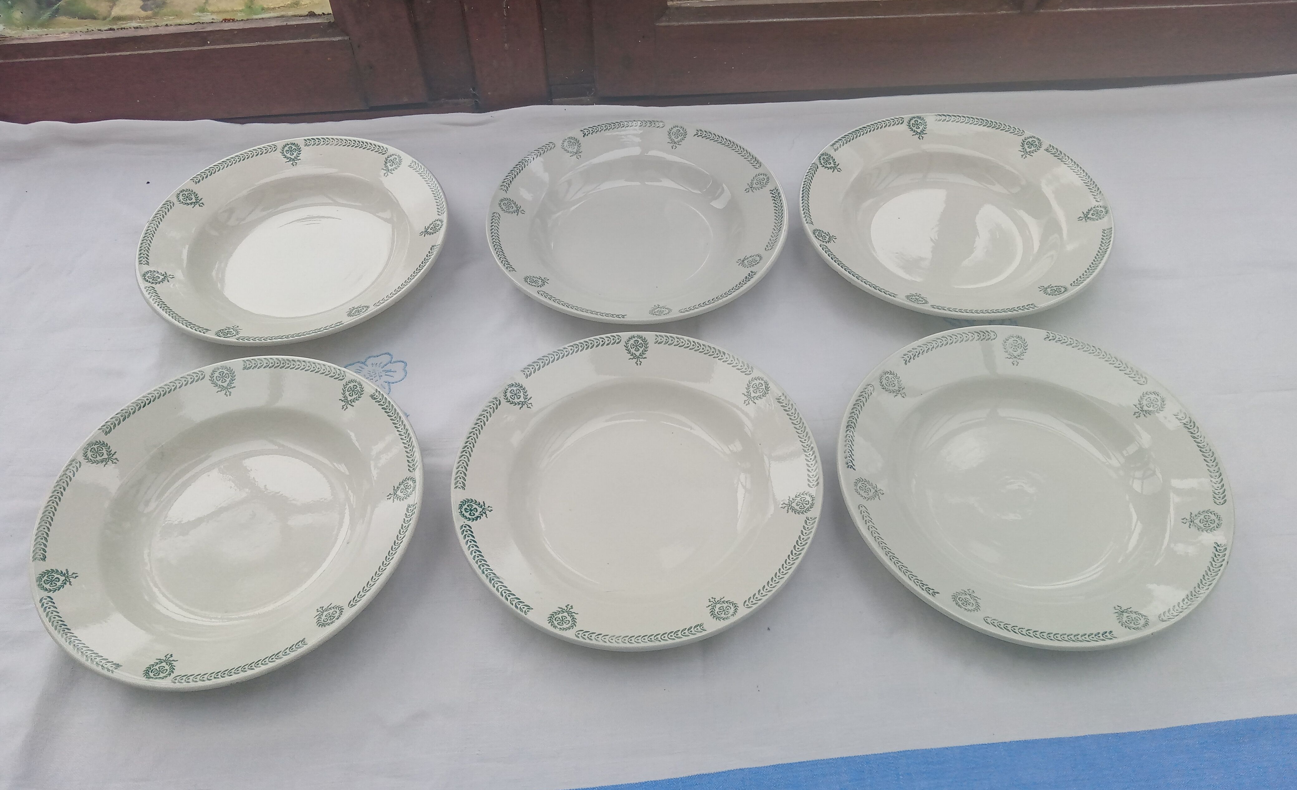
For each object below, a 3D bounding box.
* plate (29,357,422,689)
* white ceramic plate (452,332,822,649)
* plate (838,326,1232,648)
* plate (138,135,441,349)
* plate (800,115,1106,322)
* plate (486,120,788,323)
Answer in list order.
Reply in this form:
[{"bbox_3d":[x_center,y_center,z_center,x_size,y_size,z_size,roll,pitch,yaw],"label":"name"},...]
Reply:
[{"bbox_3d":[-0.256,0.079,0.659,0.233,0.038,0.233,-1,51,1],"label":"plate"},{"bbox_3d":[-0.007,0.060,0.666,0.233,0.038,0.233,-1,51,1],"label":"white ceramic plate"},{"bbox_3d":[0.236,0.058,0.660,0.233,0.038,0.233,-1,51,1],"label":"plate"},{"bbox_3d":[-0.270,-0.115,0.817,0.233,0.038,0.233,-1,51,1],"label":"plate"},{"bbox_3d":[0.234,-0.133,0.816,0.233,0.038,0.233,-1,51,1],"label":"plate"},{"bbox_3d":[-0.008,-0.130,0.822,0.233,0.038,0.233,-1,51,1],"label":"plate"}]

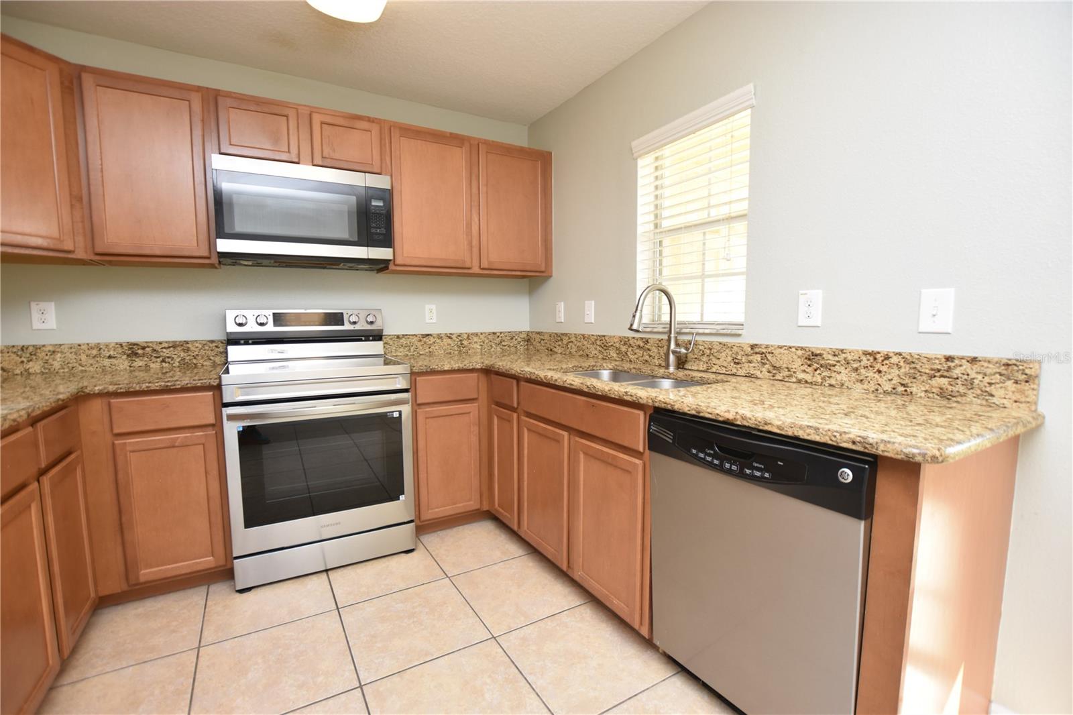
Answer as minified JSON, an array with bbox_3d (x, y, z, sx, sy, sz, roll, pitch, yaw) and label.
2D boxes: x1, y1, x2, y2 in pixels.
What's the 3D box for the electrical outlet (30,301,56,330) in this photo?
[{"bbox_3d":[-2.223,-0.187,2.014,0.077,0.123,0.010,-3,6,-30],"label":"electrical outlet"}]

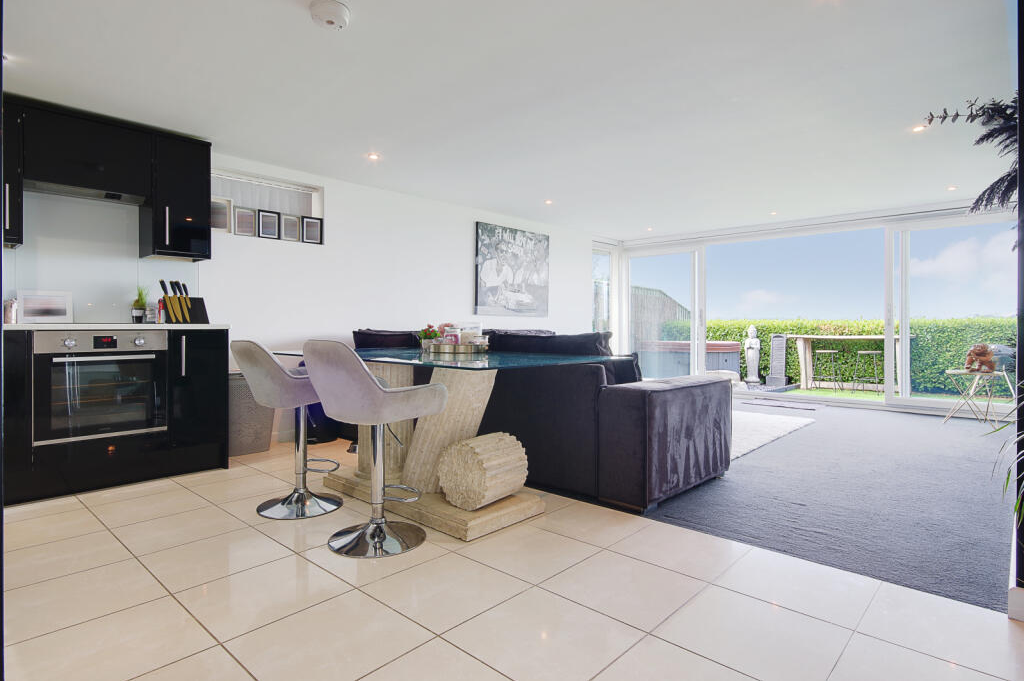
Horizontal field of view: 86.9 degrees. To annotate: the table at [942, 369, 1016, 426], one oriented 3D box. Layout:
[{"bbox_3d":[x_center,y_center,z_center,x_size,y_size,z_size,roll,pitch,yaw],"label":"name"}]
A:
[{"bbox_3d":[4.409,0.555,5.142,0.440,0.520,0.440,0,1,0],"label":"table"}]

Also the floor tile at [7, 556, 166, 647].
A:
[{"bbox_3d":[-1.438,0.851,1.794,0.433,0.010,0.427,1,2,43],"label":"floor tile"}]

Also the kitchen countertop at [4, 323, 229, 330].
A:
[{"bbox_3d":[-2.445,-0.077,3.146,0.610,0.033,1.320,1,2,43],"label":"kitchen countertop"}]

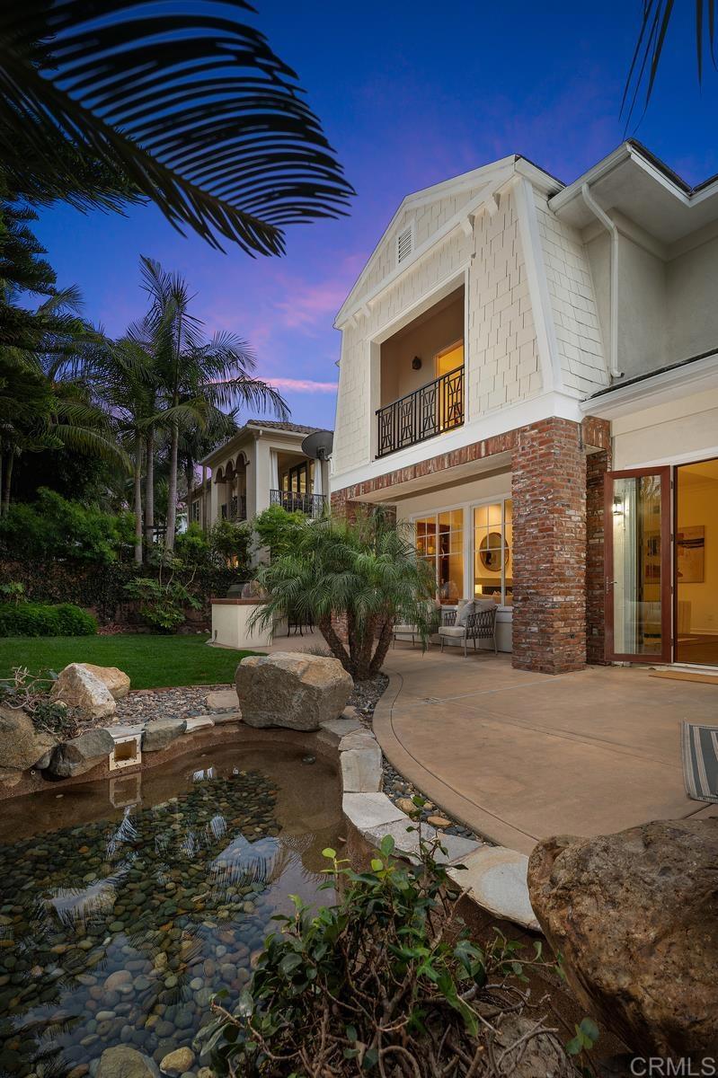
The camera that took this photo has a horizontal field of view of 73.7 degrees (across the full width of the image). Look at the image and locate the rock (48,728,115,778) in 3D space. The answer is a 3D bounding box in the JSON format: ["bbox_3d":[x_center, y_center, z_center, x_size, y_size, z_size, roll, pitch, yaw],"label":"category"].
[{"bbox_3d":[-1.768,1.365,3.050,0.400,0.230,0.280,2,-4,-28],"label":"rock"}]

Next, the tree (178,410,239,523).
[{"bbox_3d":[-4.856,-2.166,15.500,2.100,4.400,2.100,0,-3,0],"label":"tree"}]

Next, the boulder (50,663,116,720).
[{"bbox_3d":[-2.124,1.163,3.700,0.440,0.380,0.380,1,-3,-10],"label":"boulder"}]

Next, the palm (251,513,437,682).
[{"bbox_3d":[-0.151,0.617,5.350,2.000,1.880,1.900,0,-3,0],"label":"palm"}]

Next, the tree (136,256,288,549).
[{"bbox_3d":[-4.166,-3.605,13.300,4.100,8.700,4.000,0,-3,0],"label":"tree"}]

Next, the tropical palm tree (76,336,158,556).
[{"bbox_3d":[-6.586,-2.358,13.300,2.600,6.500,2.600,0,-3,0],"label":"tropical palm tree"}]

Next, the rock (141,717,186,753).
[{"bbox_3d":[-1.329,1.341,3.280,0.300,0.190,0.240,1,-3,-15],"label":"rock"}]

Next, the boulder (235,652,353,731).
[{"bbox_3d":[-0.493,1.169,3.700,0.800,0.480,0.560,-1,-3,18],"label":"boulder"}]

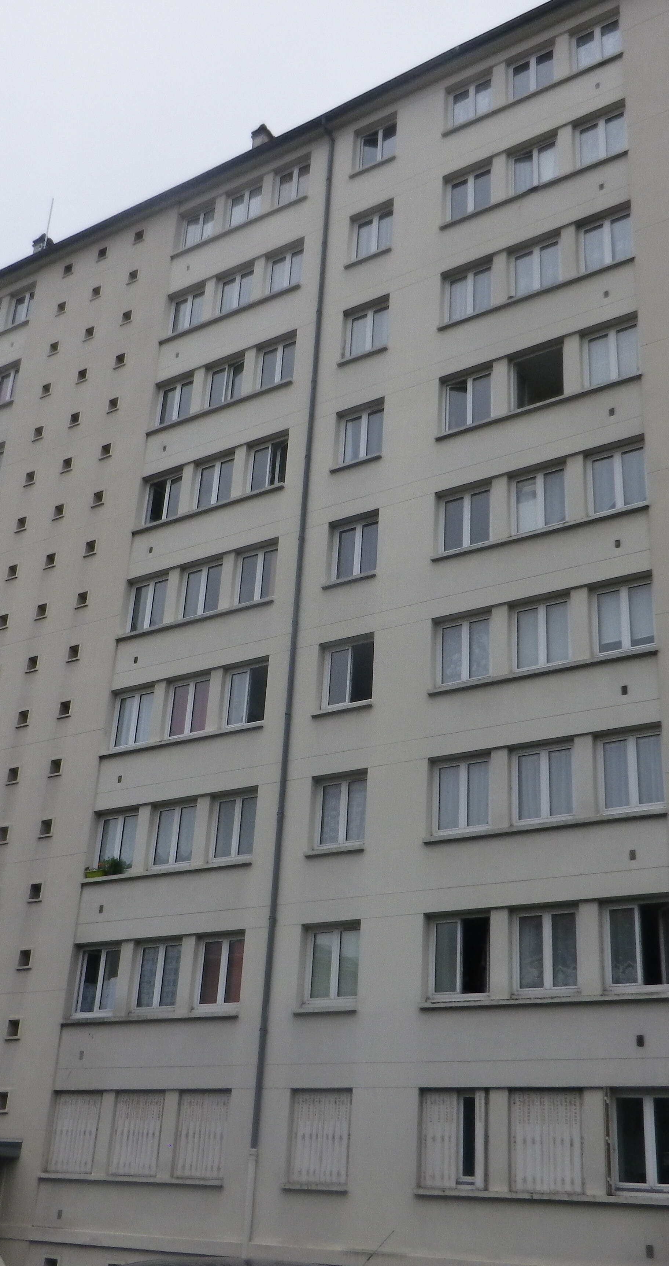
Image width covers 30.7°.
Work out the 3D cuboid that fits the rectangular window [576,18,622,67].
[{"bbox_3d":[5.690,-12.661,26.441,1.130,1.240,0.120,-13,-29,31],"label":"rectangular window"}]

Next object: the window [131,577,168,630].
[{"bbox_3d":[-4.138,-0.620,27.240,1.080,1.251,0.130,-12,-29,31],"label":"window"}]

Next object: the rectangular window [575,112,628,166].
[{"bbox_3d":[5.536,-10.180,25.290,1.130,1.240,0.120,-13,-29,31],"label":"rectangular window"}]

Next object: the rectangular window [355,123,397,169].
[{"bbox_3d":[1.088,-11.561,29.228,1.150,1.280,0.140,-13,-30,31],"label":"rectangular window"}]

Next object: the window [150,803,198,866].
[{"bbox_3d":[-3.194,4.026,24.472,1.130,1.240,0.120,-13,-29,31],"label":"window"}]

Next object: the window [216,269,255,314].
[{"bbox_3d":[-2.320,-8.217,29.752,1.130,1.320,0.120,-13,-30,31],"label":"window"}]

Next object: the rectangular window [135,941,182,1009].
[{"bbox_3d":[-3.320,6.488,23.072,1.090,1.251,0.130,-12,-29,31],"label":"rectangular window"}]

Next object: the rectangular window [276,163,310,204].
[{"bbox_3d":[-0.930,-11.048,30.254,1.132,1.278,0.120,-13,-30,31],"label":"rectangular window"}]

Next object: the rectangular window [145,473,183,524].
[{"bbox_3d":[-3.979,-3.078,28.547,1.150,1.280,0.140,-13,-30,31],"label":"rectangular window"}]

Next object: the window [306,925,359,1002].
[{"bbox_3d":[0.039,5.674,20.858,1.200,1.251,0.120,-13,-30,31],"label":"window"}]

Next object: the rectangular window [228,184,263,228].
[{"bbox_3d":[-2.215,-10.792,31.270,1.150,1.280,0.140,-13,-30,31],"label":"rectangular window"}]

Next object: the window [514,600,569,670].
[{"bbox_3d":[3.630,0.035,21.163,1.108,1.289,0.140,-13,-30,31],"label":"window"}]

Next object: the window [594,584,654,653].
[{"bbox_3d":[4.919,-0.254,20.684,1.130,1.240,0.120,-13,-29,31],"label":"window"}]

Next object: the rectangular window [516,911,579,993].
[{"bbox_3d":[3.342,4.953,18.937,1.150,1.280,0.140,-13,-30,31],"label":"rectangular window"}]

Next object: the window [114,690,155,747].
[{"bbox_3d":[-4.243,1.855,26.010,1.130,1.320,0.120,-13,-30,31],"label":"window"}]

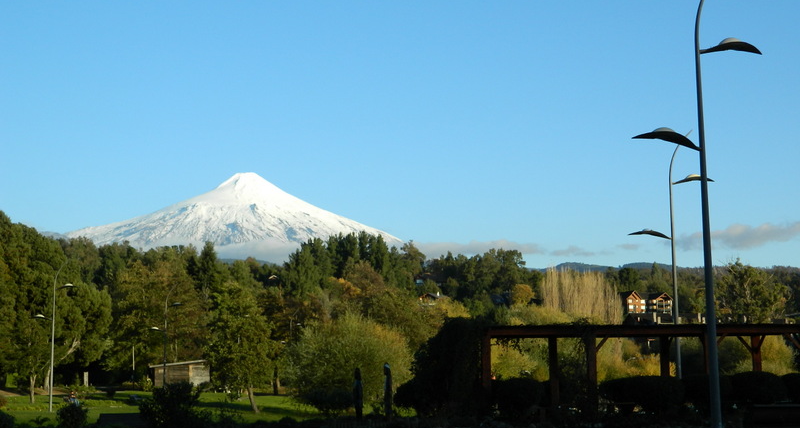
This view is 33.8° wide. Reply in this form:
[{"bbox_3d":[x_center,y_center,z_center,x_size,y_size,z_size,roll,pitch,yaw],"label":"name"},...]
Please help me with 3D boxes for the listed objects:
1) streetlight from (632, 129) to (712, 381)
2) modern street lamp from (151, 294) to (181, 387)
[{"bbox_3d":[9.159,1.766,44.084,3.050,9.300,0.450,1,-7,-10],"label":"streetlight"},{"bbox_3d":[-18.249,10.103,103.069,3.050,9.300,0.450,-3,-8,17],"label":"modern street lamp"}]

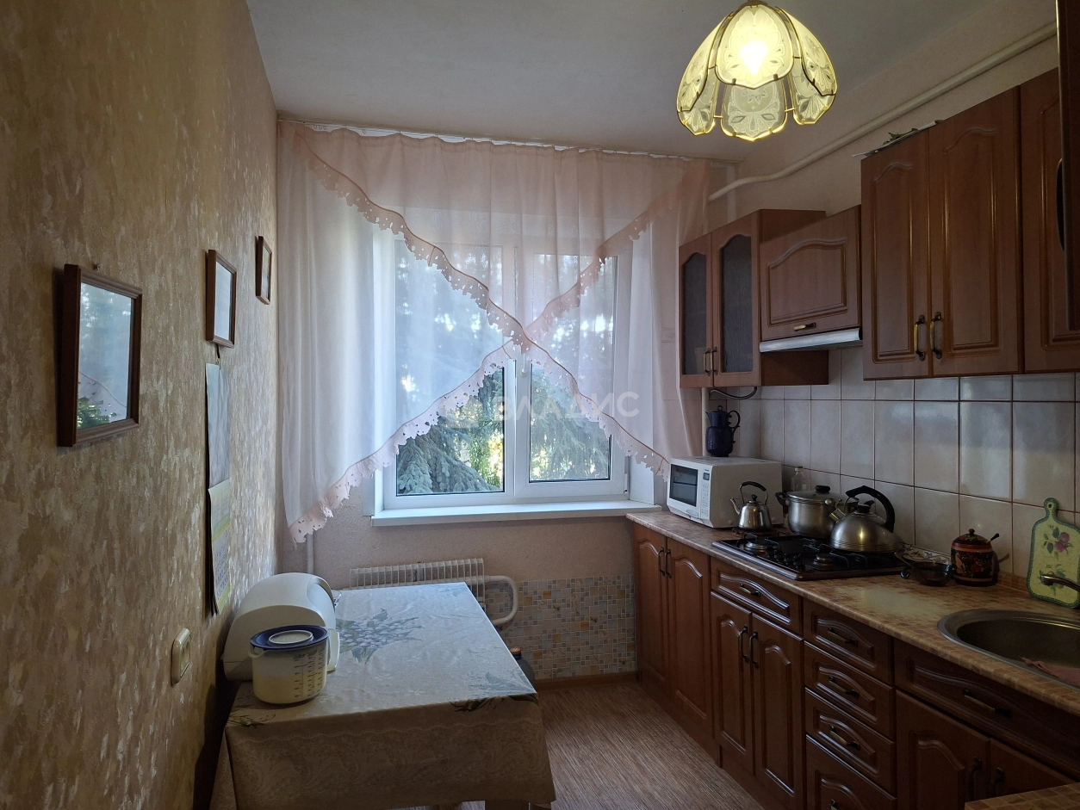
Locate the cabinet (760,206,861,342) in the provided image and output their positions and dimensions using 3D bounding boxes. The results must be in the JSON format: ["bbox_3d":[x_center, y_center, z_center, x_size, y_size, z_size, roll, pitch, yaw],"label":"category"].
[{"bbox_3d":[1.138,-0.463,2.701,0.324,0.405,0.596,-1,0,-15],"label":"cabinet"}]

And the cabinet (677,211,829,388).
[{"bbox_3d":[0.967,-0.448,3.346,0.324,0.725,0.739,-1,0,-15],"label":"cabinet"}]

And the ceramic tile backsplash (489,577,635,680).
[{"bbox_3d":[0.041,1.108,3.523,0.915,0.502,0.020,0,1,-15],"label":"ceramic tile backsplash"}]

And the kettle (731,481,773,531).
[{"bbox_3d":[0.934,0.443,3.164,0.178,0.211,0.135,0,0,7],"label":"kettle"}]

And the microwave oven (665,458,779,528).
[{"bbox_3d":[0.897,0.417,3.521,0.353,0.282,0.430,-1,0,-15],"label":"microwave oven"}]

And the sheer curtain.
[{"bbox_3d":[-0.129,-0.314,3.358,2.060,1.840,0.100,0,1,-15],"label":"sheer curtain"}]

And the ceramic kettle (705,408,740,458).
[{"bbox_3d":[0.927,0.138,3.635,0.167,0.263,0.128,0,0,6],"label":"ceramic kettle"}]

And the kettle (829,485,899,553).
[{"bbox_3d":[1.183,0.408,2.619,0.232,0.226,0.222,0,0,12],"label":"kettle"}]

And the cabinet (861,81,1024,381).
[{"bbox_3d":[1.293,-0.441,2.120,0.324,0.725,0.589,-1,0,-15],"label":"cabinet"}]

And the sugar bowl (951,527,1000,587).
[{"bbox_3d":[1.360,0.478,2.247,0.122,0.178,0.114,0,1,31],"label":"sugar bowl"}]

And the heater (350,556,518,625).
[{"bbox_3d":[-0.490,0.911,3.305,0.735,0.383,0.090,-1,0,-15],"label":"heater"}]

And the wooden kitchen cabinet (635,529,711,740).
[{"bbox_3d":[0.854,0.975,3.308,0.565,0.757,0.770,-1,0,-15],"label":"wooden kitchen cabinet"}]

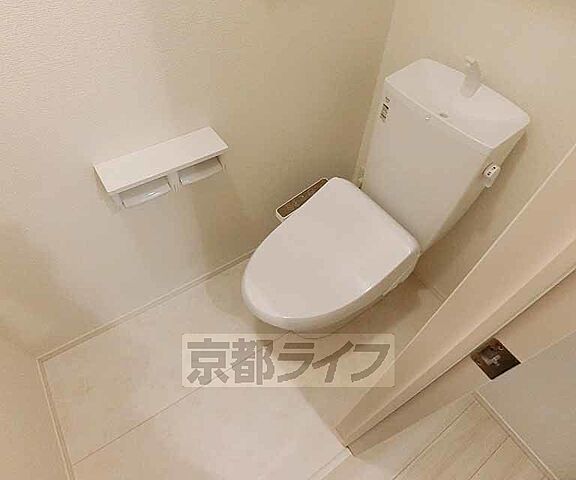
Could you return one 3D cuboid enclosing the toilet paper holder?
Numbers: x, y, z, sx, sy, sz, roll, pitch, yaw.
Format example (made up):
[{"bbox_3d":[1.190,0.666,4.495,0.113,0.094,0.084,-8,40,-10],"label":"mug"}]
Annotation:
[{"bbox_3d":[-0.333,-0.200,0.911,0.324,0.080,0.123,-27,57,-22],"label":"toilet paper holder"}]

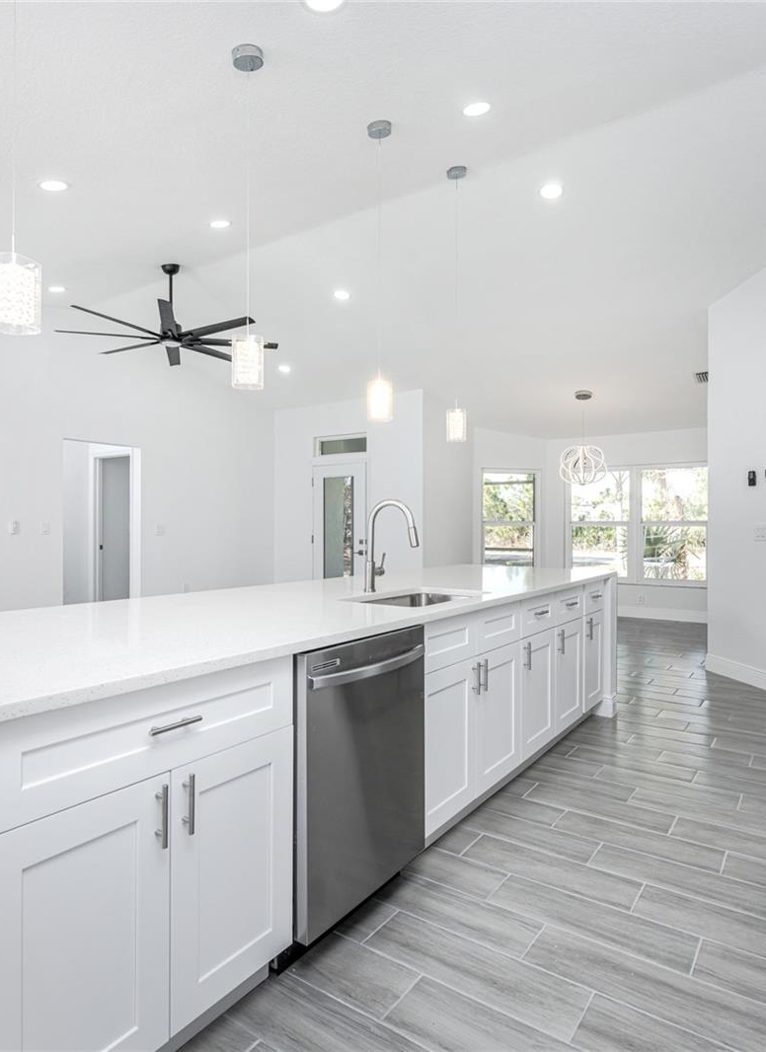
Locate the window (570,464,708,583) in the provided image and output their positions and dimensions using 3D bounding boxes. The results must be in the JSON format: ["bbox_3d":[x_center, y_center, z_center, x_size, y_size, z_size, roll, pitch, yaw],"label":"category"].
[{"bbox_3d":[3.440,-0.025,8.337,1.870,1.620,0.120,0,0,35],"label":"window"}]

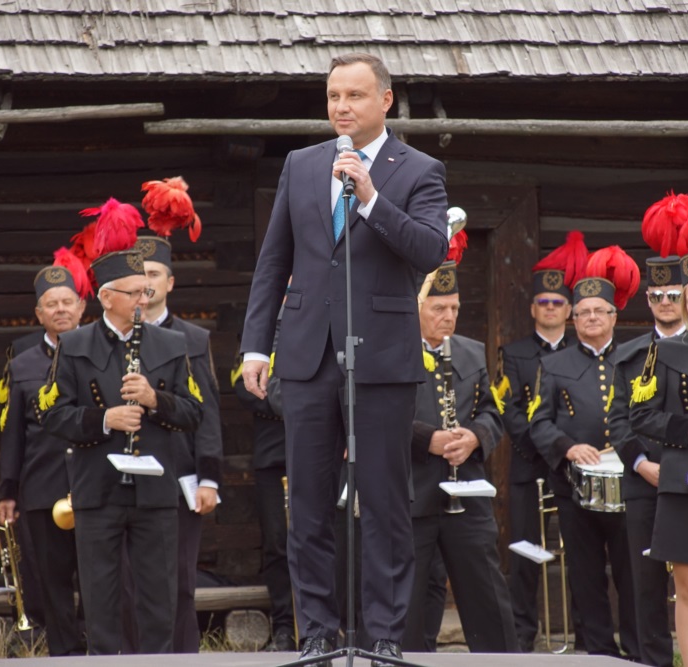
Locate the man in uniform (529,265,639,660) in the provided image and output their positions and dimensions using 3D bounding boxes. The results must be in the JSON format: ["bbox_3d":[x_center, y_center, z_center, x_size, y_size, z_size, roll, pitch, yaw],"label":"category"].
[{"bbox_3d":[1.102,0.617,22.000,0.580,1.771,0.420,0,-1,-13],"label":"man in uniform"}]

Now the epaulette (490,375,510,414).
[{"bbox_3d":[0.585,0.229,18.800,0.060,0.140,0.090,0,-1,41],"label":"epaulette"}]

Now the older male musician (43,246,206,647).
[{"bbox_3d":[-0.828,0.581,18.700,0.600,1.782,0.420,0,-1,-10],"label":"older male musician"}]

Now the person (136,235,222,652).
[{"bbox_3d":[-0.763,0.542,20.800,0.530,1.899,0.360,0,-1,5],"label":"person"}]

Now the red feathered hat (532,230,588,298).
[{"bbox_3d":[1.013,-0.323,23.400,0.260,0.320,0.240,0,-1,-3],"label":"red feathered hat"}]

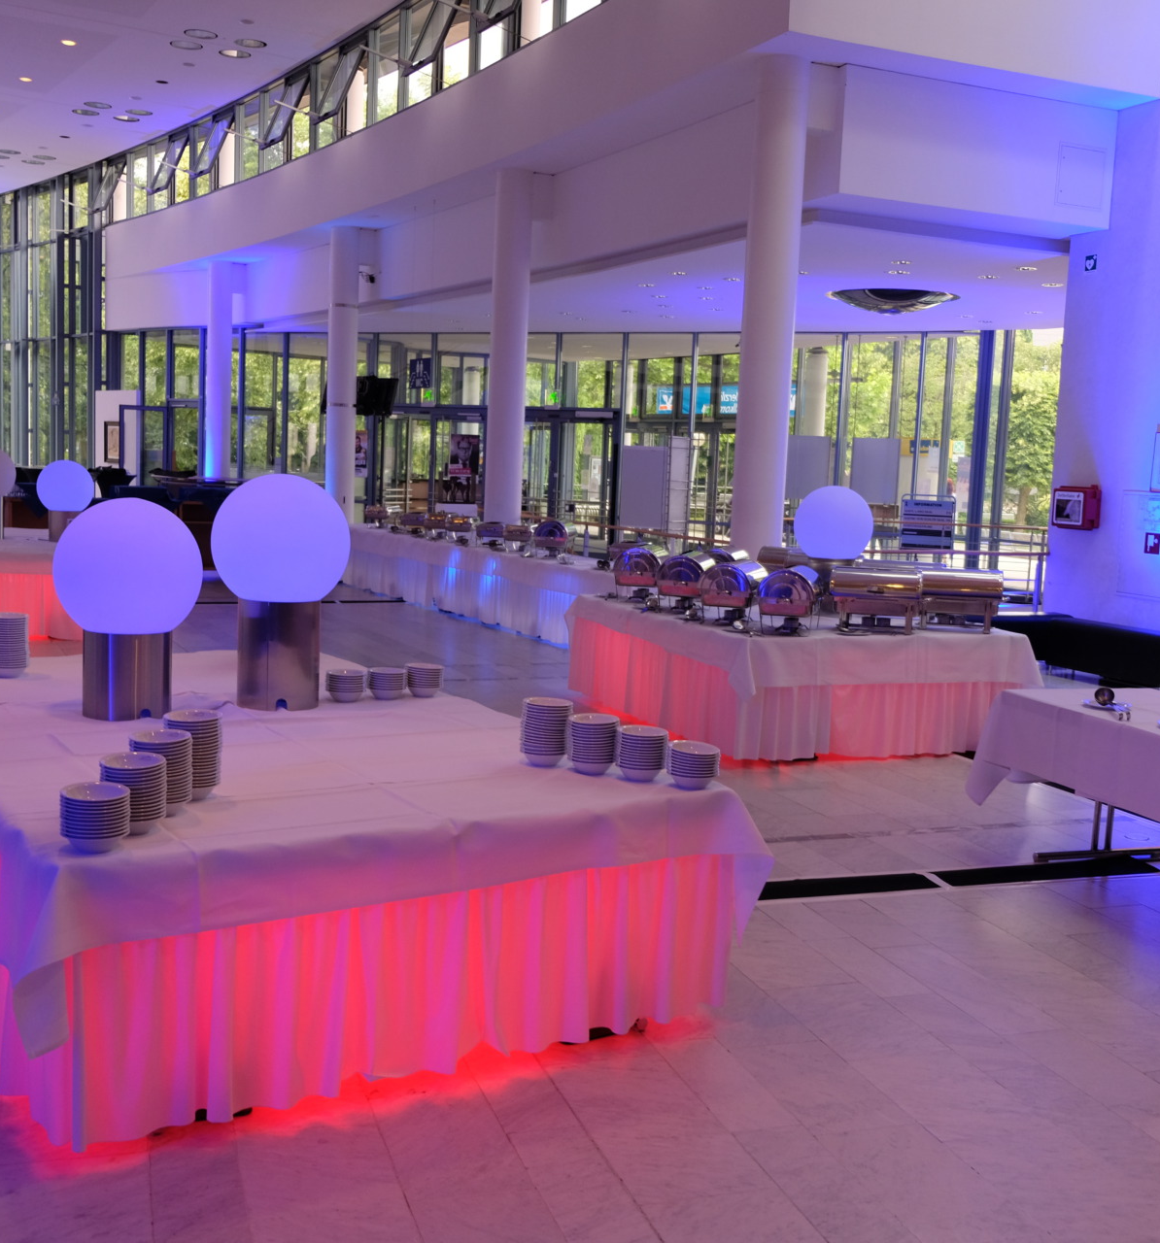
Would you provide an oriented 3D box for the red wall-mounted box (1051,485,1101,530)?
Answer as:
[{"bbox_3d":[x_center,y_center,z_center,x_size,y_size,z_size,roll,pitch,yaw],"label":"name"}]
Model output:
[{"bbox_3d":[4.930,-1.130,13.879,0.190,0.400,0.450,0,7,-21],"label":"red wall-mounted box"}]

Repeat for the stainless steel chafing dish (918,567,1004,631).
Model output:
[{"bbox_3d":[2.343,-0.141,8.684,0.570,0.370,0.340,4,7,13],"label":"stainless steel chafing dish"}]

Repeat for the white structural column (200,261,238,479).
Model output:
[{"bbox_3d":[-6.627,-4.057,25.750,0.445,4.980,0.445,2,7,0],"label":"white structural column"}]

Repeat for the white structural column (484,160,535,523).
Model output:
[{"bbox_3d":[-0.837,-2.709,16.252,0.430,4.937,0.430,2,7,-3],"label":"white structural column"}]

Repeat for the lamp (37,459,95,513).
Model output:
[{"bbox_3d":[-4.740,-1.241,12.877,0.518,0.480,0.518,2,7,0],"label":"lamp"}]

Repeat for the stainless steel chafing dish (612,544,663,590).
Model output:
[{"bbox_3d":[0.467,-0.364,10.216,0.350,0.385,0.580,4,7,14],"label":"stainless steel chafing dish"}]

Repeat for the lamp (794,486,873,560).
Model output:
[{"bbox_3d":[1.634,-0.625,8.998,0.500,0.470,0.500,4,7,10],"label":"lamp"}]

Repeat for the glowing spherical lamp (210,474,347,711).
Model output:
[{"bbox_3d":[-1.111,-0.117,5.182,0.518,0.858,0.518,2,7,0],"label":"glowing spherical lamp"}]

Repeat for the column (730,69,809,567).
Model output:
[{"bbox_3d":[1.552,-2.102,11.654,0.445,4.980,0.445,2,7,0],"label":"column"}]

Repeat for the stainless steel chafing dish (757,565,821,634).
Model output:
[{"bbox_3d":[1.297,-0.146,8.628,0.350,0.385,0.580,4,7,14],"label":"stainless steel chafing dish"}]

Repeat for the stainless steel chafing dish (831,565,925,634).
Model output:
[{"bbox_3d":[1.804,-0.133,8.445,0.580,0.380,0.365,4,7,14],"label":"stainless steel chafing dish"}]

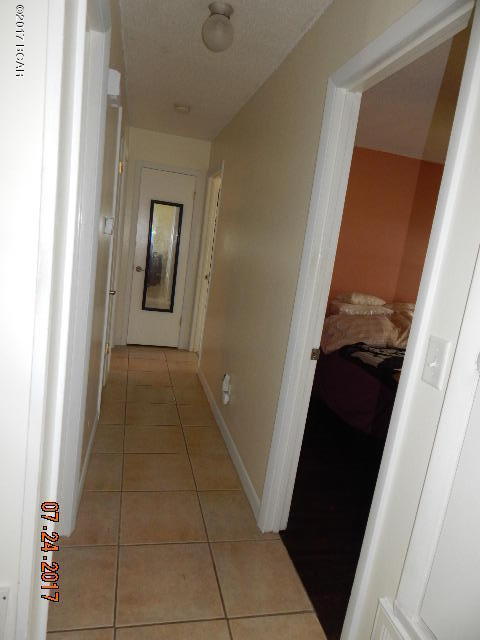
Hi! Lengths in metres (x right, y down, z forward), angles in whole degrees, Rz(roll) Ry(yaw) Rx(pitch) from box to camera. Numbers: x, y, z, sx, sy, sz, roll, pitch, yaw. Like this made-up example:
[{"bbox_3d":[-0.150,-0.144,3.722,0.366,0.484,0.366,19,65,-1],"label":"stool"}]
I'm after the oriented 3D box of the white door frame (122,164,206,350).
[{"bbox_3d":[-0.910,-0.698,4.783,0.770,2.100,0.110,5,10,-15],"label":"white door frame"}]

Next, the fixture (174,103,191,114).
[{"bbox_3d":[-0.504,-1.839,3.556,0.140,0.045,0.140,5,10,-15],"label":"fixture"}]

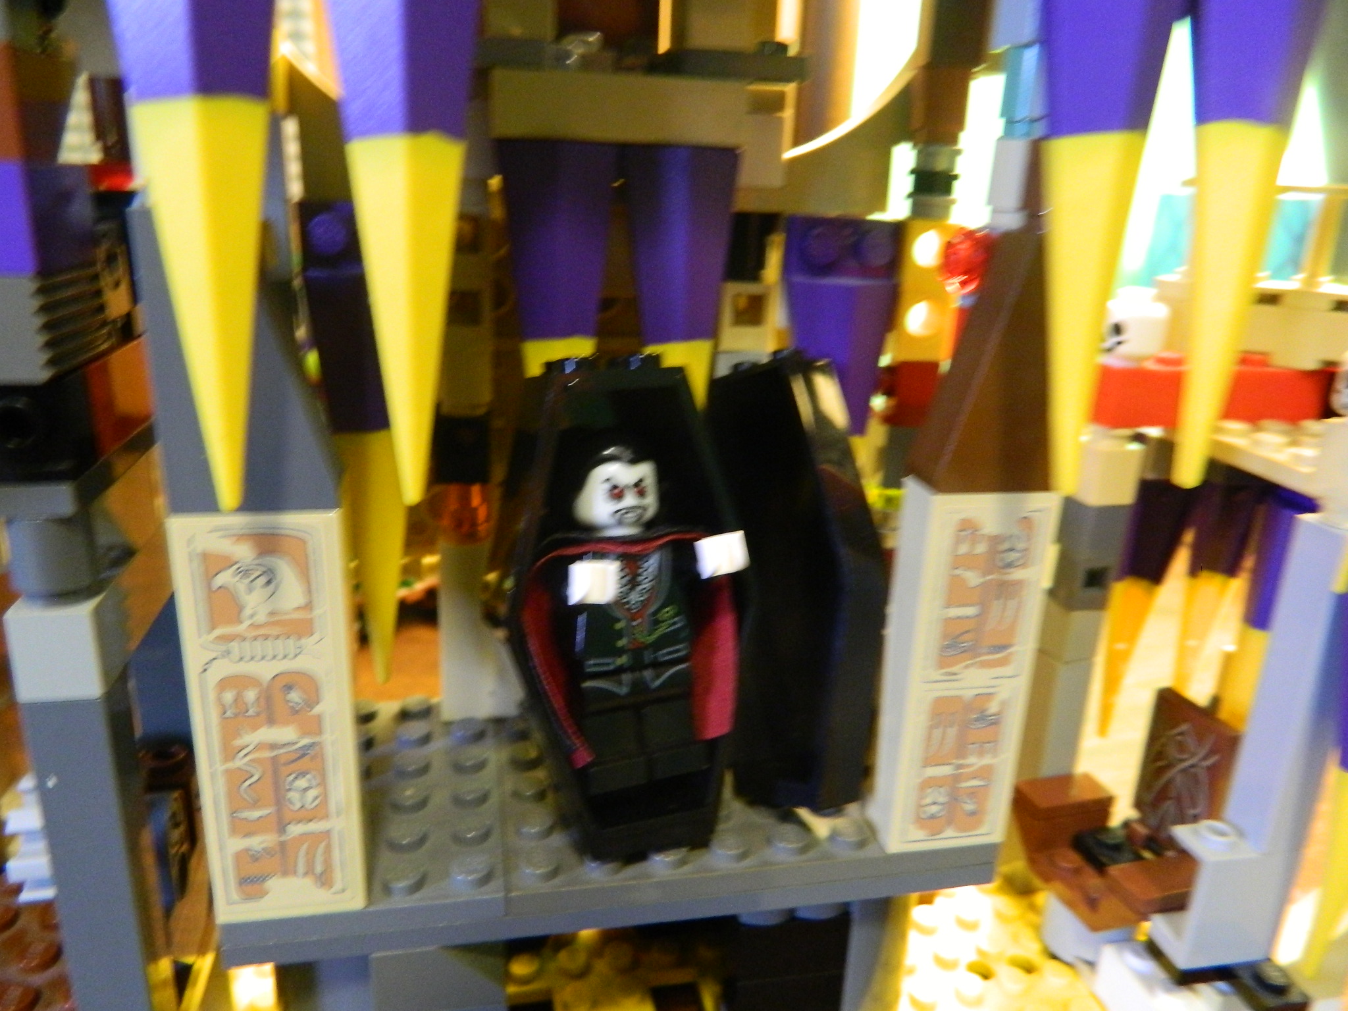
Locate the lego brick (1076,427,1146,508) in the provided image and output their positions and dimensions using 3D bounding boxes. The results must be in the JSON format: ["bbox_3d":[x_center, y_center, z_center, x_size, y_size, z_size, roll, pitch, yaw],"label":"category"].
[{"bbox_3d":[0.076,-0.007,0.171,0.008,0.011,0.008,-1,18,-12],"label":"lego brick"}]

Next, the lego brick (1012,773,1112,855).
[{"bbox_3d":[0.074,0.059,0.185,0.016,0.010,0.008,-1,18,-12],"label":"lego brick"}]

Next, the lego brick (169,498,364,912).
[{"bbox_3d":[-0.043,0.023,0.106,0.016,0.048,0.008,-2,18,-12],"label":"lego brick"}]

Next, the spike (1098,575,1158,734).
[{"bbox_3d":[0.086,0.030,0.189,0.010,0.034,0.009,-1,18,-12],"label":"spike"}]

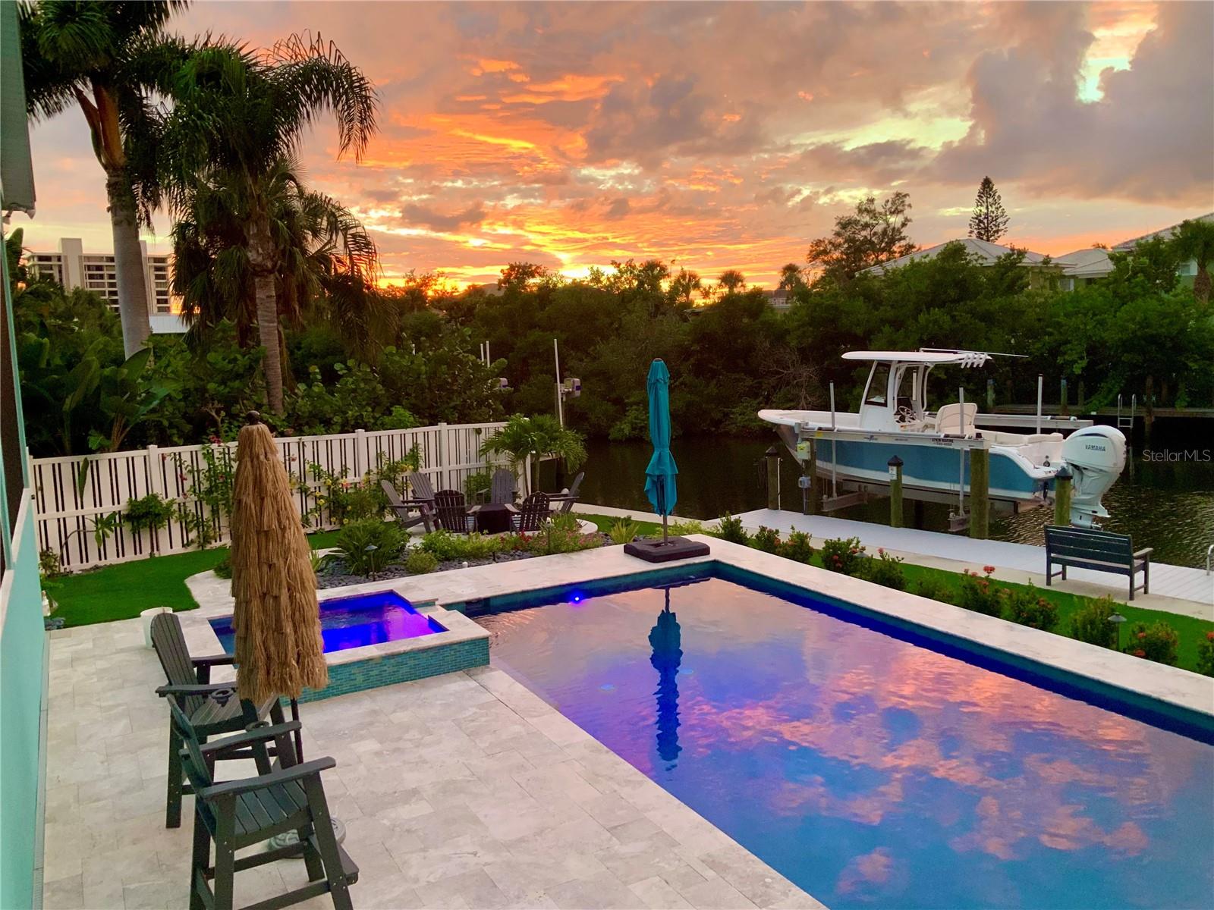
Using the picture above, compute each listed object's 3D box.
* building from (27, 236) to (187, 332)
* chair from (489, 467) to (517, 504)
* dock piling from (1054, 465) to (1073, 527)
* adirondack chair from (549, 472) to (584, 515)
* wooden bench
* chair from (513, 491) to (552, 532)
[{"bbox_3d":[-168.321,-50.442,339.888,42.000,43.000,18.000,-8,8,-39],"label":"building"},{"bbox_3d":[-2.077,0.797,19.753,0.760,0.960,0.880,-1,7,9],"label":"chair"},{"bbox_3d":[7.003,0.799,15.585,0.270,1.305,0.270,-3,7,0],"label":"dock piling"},{"bbox_3d":[-0.851,0.826,19.079,0.880,0.960,0.760,-3,7,-5],"label":"adirondack chair"},{"bbox_3d":[6.684,1.408,13.889,0.600,0.890,1.230,-7,8,-37],"label":"wooden bench"},{"bbox_3d":[-1.271,0.986,17.546,0.760,0.930,0.860,-6,8,-27],"label":"chair"}]

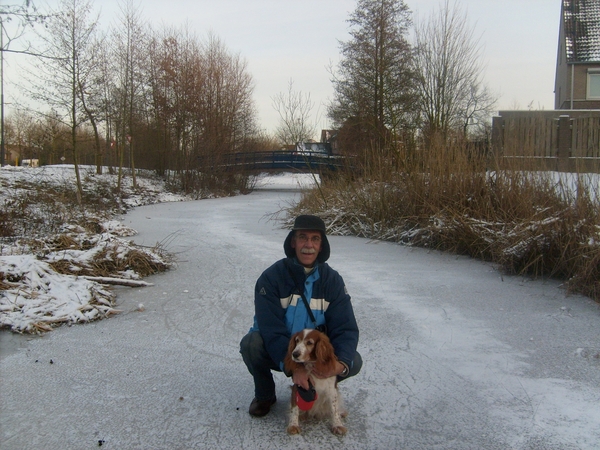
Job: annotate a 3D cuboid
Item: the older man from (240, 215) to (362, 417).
[{"bbox_3d":[0.010,0.475,3.420,0.650,1.090,0.720,0,6,-2],"label":"older man"}]

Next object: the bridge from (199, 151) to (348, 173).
[{"bbox_3d":[-1.280,-3.250,31.200,8.000,1.250,2.200,0,6,-1],"label":"bridge"}]

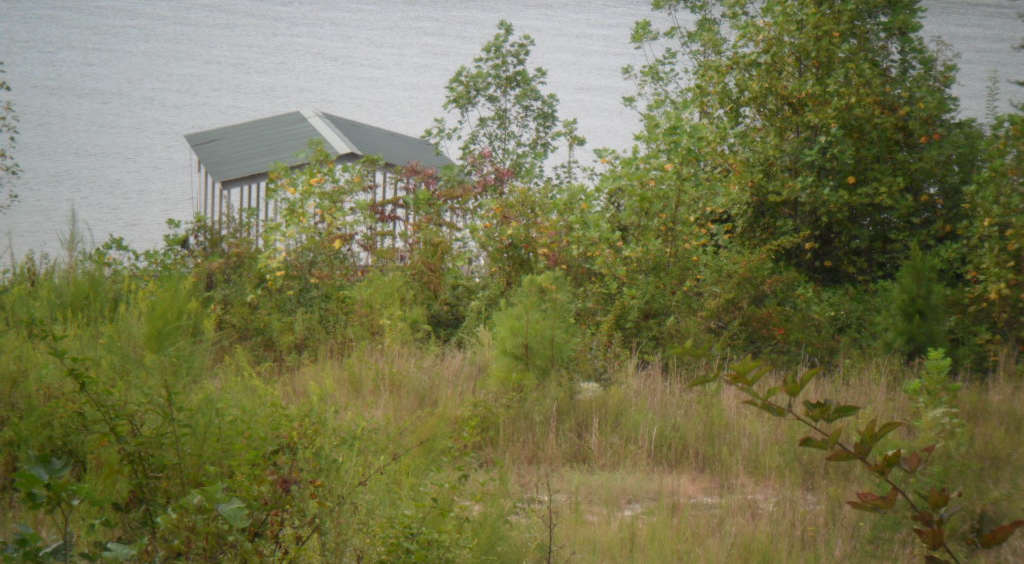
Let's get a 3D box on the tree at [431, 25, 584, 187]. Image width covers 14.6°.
[{"bbox_3d":[-0.274,-2.523,88.609,3.500,6.600,3.400,3,11,0],"label":"tree"}]

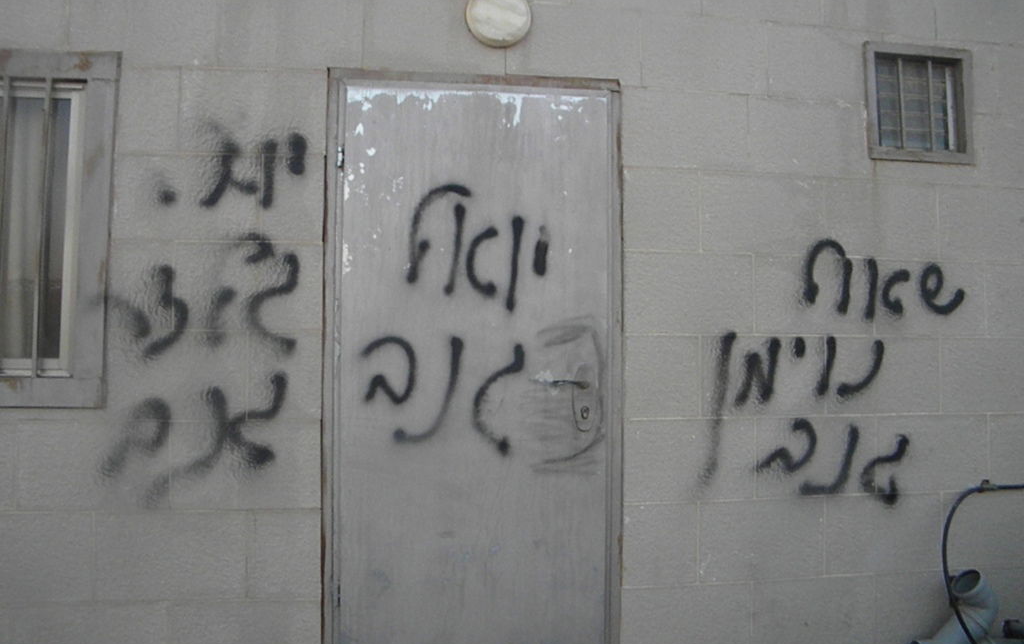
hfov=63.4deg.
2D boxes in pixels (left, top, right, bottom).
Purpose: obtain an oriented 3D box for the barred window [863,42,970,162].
[{"bbox_3d":[1.562,-0.832,3.168,0.440,0.450,0.100,1,-3,-8],"label":"barred window"}]

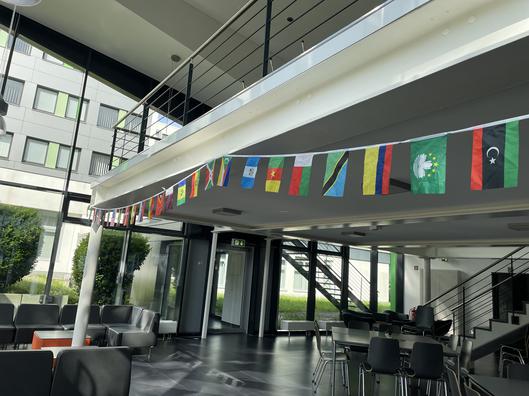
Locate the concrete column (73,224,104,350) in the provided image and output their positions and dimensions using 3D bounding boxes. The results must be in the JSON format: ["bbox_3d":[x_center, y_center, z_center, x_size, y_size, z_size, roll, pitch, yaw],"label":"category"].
[{"bbox_3d":[-2.757,1.312,6.234,0.150,2.340,0.150,12,-13,-34],"label":"concrete column"}]

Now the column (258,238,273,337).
[{"bbox_3d":[0.016,2.191,9.730,0.105,2.350,0.105,12,-13,-34],"label":"column"}]

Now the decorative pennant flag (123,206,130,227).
[{"bbox_3d":[-1.619,0.217,4.660,0.020,0.215,0.140,12,-13,-34],"label":"decorative pennant flag"}]

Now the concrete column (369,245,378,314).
[{"bbox_3d":[3.519,2.901,12.728,0.170,2.620,0.170,12,-13,-34],"label":"concrete column"}]

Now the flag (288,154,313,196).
[{"bbox_3d":[0.198,-0.121,2.136,0.020,0.220,0.150,12,-6,-34],"label":"flag"}]

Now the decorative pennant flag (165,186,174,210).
[{"bbox_3d":[-0.871,0.005,3.640,0.020,0.215,0.145,12,-15,-34],"label":"decorative pennant flag"}]

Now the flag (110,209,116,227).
[{"bbox_3d":[-1.947,0.254,5.120,0.020,0.215,0.140,12,-13,-34],"label":"flag"}]

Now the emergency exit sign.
[{"bbox_3d":[-0.640,1.141,9.956,0.350,0.190,0.080,12,-13,-34],"label":"emergency exit sign"}]

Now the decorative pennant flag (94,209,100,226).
[{"bbox_3d":[-2.428,0.284,5.780,0.020,0.215,0.140,12,-13,-34],"label":"decorative pennant flag"}]

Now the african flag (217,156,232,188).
[{"bbox_3d":[-0.285,-0.191,2.865,0.020,0.217,0.145,12,-5,-34],"label":"african flag"}]

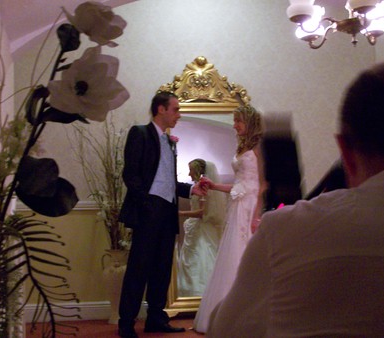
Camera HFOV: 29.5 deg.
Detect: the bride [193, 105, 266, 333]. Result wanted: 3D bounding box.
[{"bbox_3d":[0.396,0.366,5.500,0.780,1.700,0.680,0,-3,-20],"label":"bride"}]

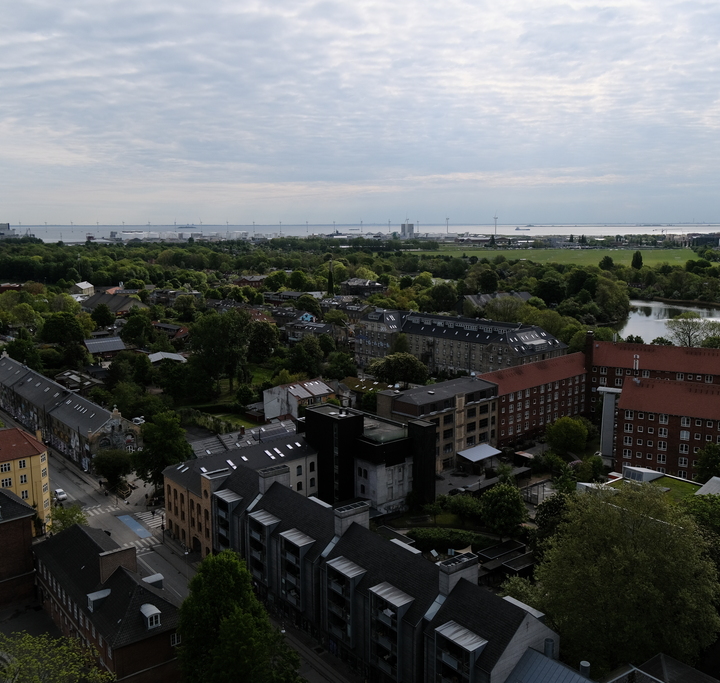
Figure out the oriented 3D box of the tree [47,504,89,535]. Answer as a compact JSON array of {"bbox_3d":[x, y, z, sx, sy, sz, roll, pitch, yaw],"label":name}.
[{"bbox_3d":[-53.423,33.067,134.502,7.403,7.003,7.403,0,9,0],"label":"tree"}]

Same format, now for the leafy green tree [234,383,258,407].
[{"bbox_3d":[-32.860,15.320,212.630,6.630,6.630,6.630,-2,9,-9],"label":"leafy green tree"}]

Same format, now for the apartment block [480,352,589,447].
[{"bbox_3d":[43.420,13.730,192.420,41.500,15.800,12.000,-9,13,-43],"label":"apartment block"}]

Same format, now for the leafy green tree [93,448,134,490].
[{"bbox_3d":[-49.200,25.250,146.970,8.180,7.860,8.180,-3,10,-19],"label":"leafy green tree"}]

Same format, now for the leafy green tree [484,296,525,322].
[{"bbox_3d":[68.765,-9.940,350.320,18.359,22.348,18.359,0,9,0],"label":"leafy green tree"}]

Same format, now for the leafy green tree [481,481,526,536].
[{"bbox_3d":[26.102,30.905,133.713,8.056,11.130,8.056,0,9,0],"label":"leafy green tree"}]

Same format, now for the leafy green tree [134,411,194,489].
[{"bbox_3d":[-39.000,22.230,144.910,11.500,17.800,11.500,0,9,0],"label":"leafy green tree"}]

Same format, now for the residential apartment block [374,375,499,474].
[{"bbox_3d":[19.169,20.034,178.625,29.777,18.277,12.937,-9,13,-43],"label":"residential apartment block"}]

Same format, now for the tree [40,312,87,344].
[{"bbox_3d":[-136.592,-4.785,339.335,20.245,16.694,20.245,0,9,0],"label":"tree"}]

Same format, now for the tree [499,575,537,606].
[{"bbox_3d":[22.777,37.137,106.396,5.460,7.572,5.460,0,9,0],"label":"tree"}]

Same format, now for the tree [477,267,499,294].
[{"bbox_3d":[87.100,-38.830,504.770,14.380,20.560,14.380,1,9,10],"label":"tree"}]

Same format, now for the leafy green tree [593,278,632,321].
[{"bbox_3d":[138.500,-23.390,403.140,19.160,22.970,19.160,3,10,19],"label":"leafy green tree"}]

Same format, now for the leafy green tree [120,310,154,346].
[{"bbox_3d":[-97.500,-4.790,324.400,13.800,13.800,13.800,0,9,0],"label":"leafy green tree"}]

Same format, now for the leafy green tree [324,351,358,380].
[{"bbox_3d":[-6.180,8.240,245.800,11.000,9.980,11.000,0,9,-1],"label":"leafy green tree"}]

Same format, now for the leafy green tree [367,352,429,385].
[{"bbox_3d":[12.600,9.760,240.140,19.600,12.000,19.600,0,9,0],"label":"leafy green tree"}]

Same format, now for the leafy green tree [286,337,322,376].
[{"bbox_3d":[-20.734,5.979,274.812,12.963,15.487,12.963,0,9,0],"label":"leafy green tree"}]

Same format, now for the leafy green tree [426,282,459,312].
[{"bbox_3d":[49.570,-25.720,435.320,17.710,16.830,17.710,1,9,6],"label":"leafy green tree"}]

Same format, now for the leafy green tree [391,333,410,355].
[{"bbox_3d":[16.052,3.683,292.324,7.899,14.243,7.899,0,9,0],"label":"leafy green tree"}]

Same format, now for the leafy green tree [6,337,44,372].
[{"bbox_3d":[-123.018,6.451,270.647,13.475,16.391,13.475,0,9,0],"label":"leafy green tree"}]

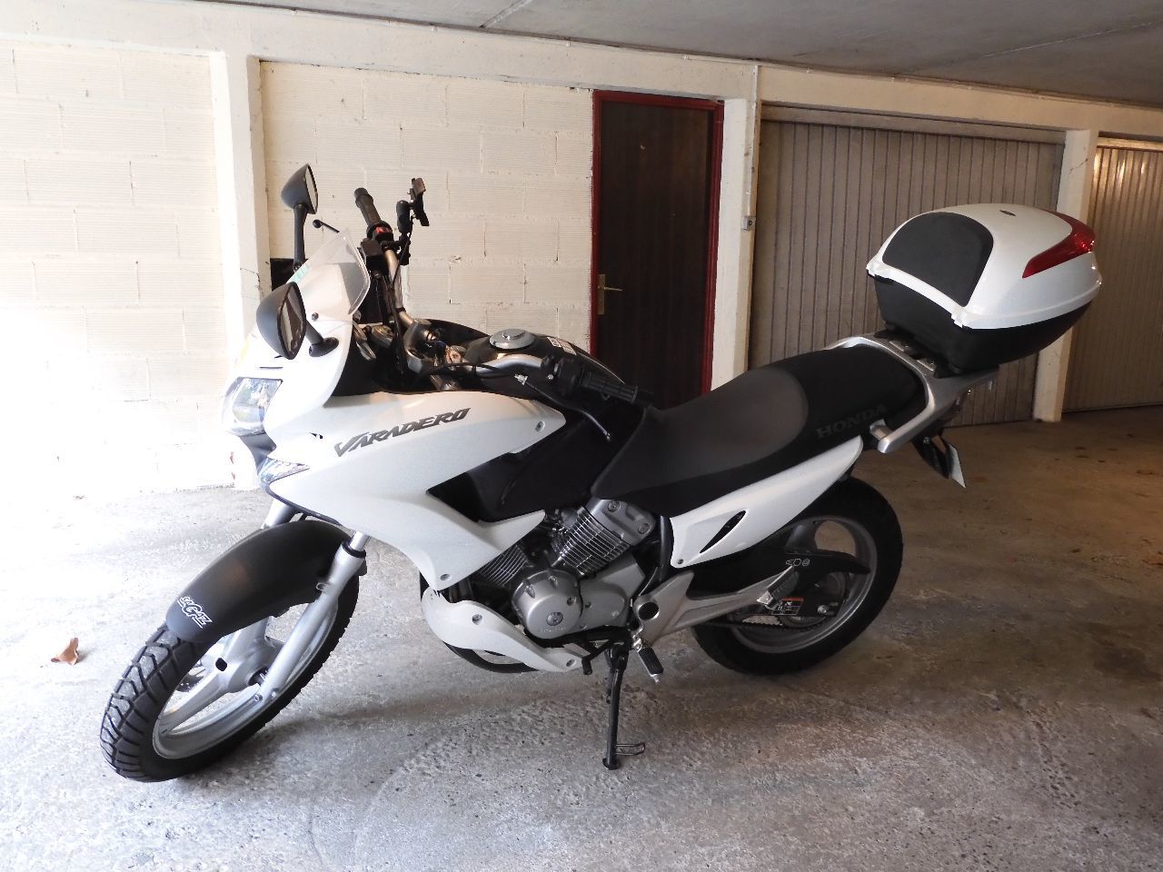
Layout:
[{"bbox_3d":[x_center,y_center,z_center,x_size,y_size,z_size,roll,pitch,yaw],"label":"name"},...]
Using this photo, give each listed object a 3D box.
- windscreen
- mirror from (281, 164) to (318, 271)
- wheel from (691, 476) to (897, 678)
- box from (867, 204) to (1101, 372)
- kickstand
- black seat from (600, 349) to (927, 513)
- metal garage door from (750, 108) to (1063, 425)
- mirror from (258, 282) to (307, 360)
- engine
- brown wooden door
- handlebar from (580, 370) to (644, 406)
[{"bbox_3d":[-0.491,-0.297,1.753,0.160,0.155,0.300,-3,29,-21],"label":"windscreen"},{"bbox_3d":[-0.599,-0.467,1.997,0.090,0.220,0.190,-1,11,-9],"label":"mirror"},{"bbox_3d":[0.595,0.395,2.596,0.635,0.635,0.130,-3,29,-21],"label":"wheel"},{"bbox_3d":[0.998,-0.385,2.320,0.440,0.350,0.430,-3,29,-21],"label":"box"},{"bbox_3d":[0.113,0.644,2.266,0.100,0.300,0.060,14,-20,-16],"label":"kickstand"},{"bbox_3d":[0.381,-0.037,2.262,0.850,0.320,0.300,-3,29,-21],"label":"black seat"},{"bbox_3d":[2.183,-1.032,6.258,2.501,2.040,0.070,-4,12,-23],"label":"metal garage door"},{"bbox_3d":[-0.448,-0.174,1.413,0.080,0.115,0.135,7,27,-2],"label":"mirror"},{"bbox_3d":[-0.076,0.261,2.242,0.450,0.340,0.320,-3,29,-21],"label":"engine"},{"bbox_3d":[0.413,-0.891,5.435,0.811,2.025,0.100,-4,12,-23],"label":"brown wooden door"},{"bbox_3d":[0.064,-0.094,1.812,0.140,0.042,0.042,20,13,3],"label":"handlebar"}]

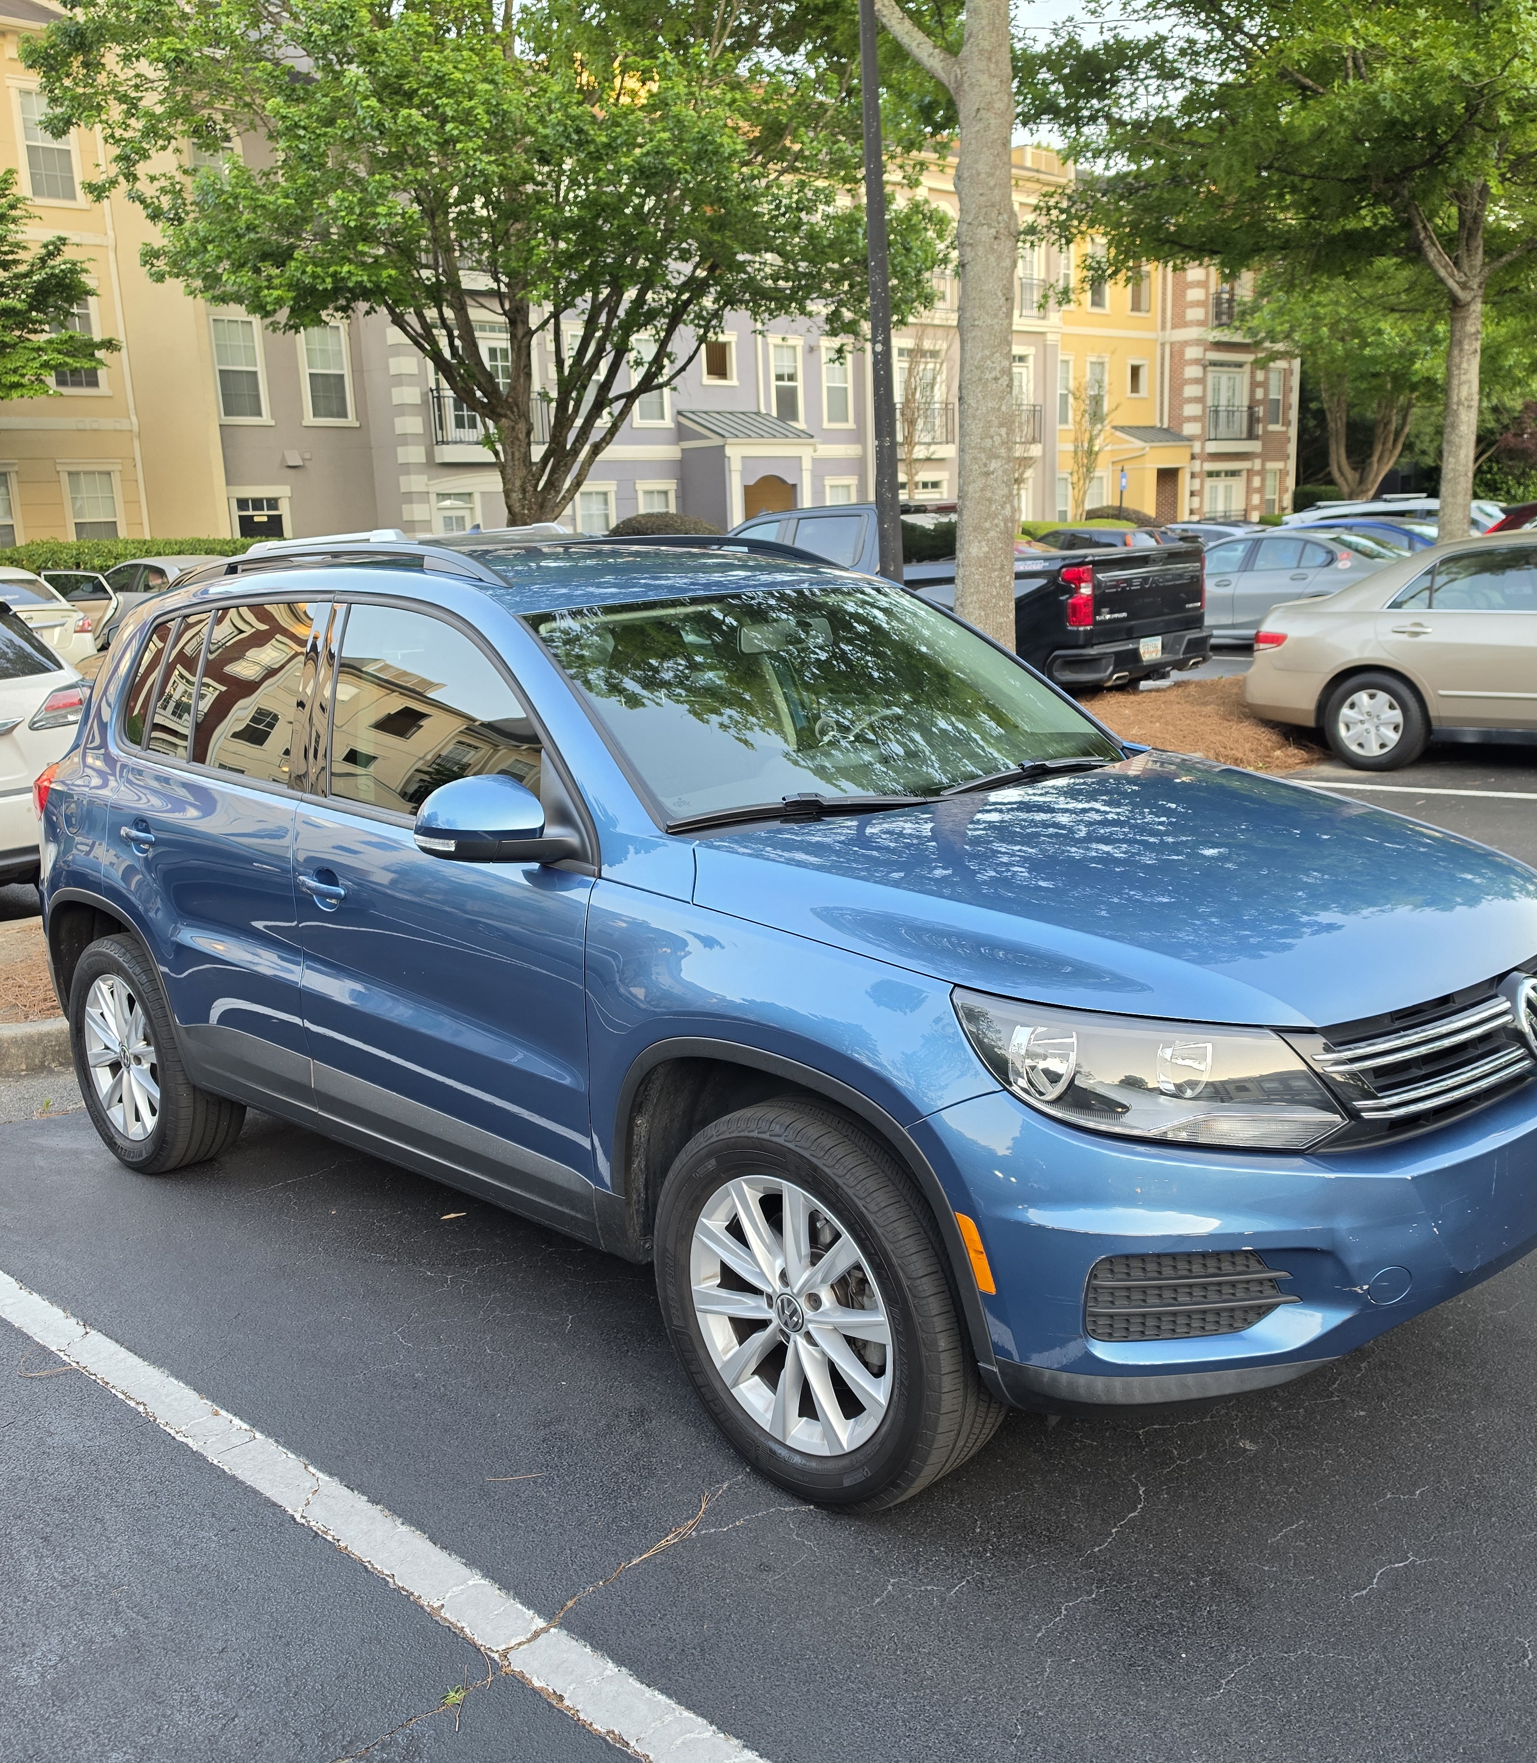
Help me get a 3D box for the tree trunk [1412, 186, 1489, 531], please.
[{"bbox_3d":[6.450,-4.150,14.700,0.680,4.600,0.550,-2,13,0],"label":"tree trunk"}]

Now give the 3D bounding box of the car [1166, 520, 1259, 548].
[{"bbox_3d":[10.850,-7.900,37.200,4.600,1.470,1.820,10,18,43],"label":"car"}]

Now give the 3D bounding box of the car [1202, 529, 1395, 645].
[{"bbox_3d":[6.200,-3.620,19.300,1.830,1.440,4.710,-14,16,-41],"label":"car"}]

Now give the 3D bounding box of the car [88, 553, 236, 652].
[{"bbox_3d":[-7.650,-3.770,21.500,4.700,1.450,1.820,9,17,40],"label":"car"}]

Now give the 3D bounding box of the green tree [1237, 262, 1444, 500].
[{"bbox_3d":[13.500,-11.000,37.000,5.000,7.000,4.800,-2,13,0],"label":"green tree"}]

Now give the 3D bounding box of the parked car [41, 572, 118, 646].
[{"bbox_3d":[-9.000,-3.700,19.900,4.600,1.580,1.820,9,17,42],"label":"parked car"}]

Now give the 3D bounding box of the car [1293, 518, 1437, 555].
[{"bbox_3d":[8.050,-4.170,21.100,4.600,1.470,1.820,9,17,44],"label":"car"}]

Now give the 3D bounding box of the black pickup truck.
[{"bbox_3d":[0.790,-2.280,13.700,5.890,1.970,2.060,9,17,44],"label":"black pickup truck"}]

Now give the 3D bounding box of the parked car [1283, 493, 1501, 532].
[{"bbox_3d":[9.450,-4.800,23.000,4.650,1.660,1.820,9,17,44],"label":"parked car"}]

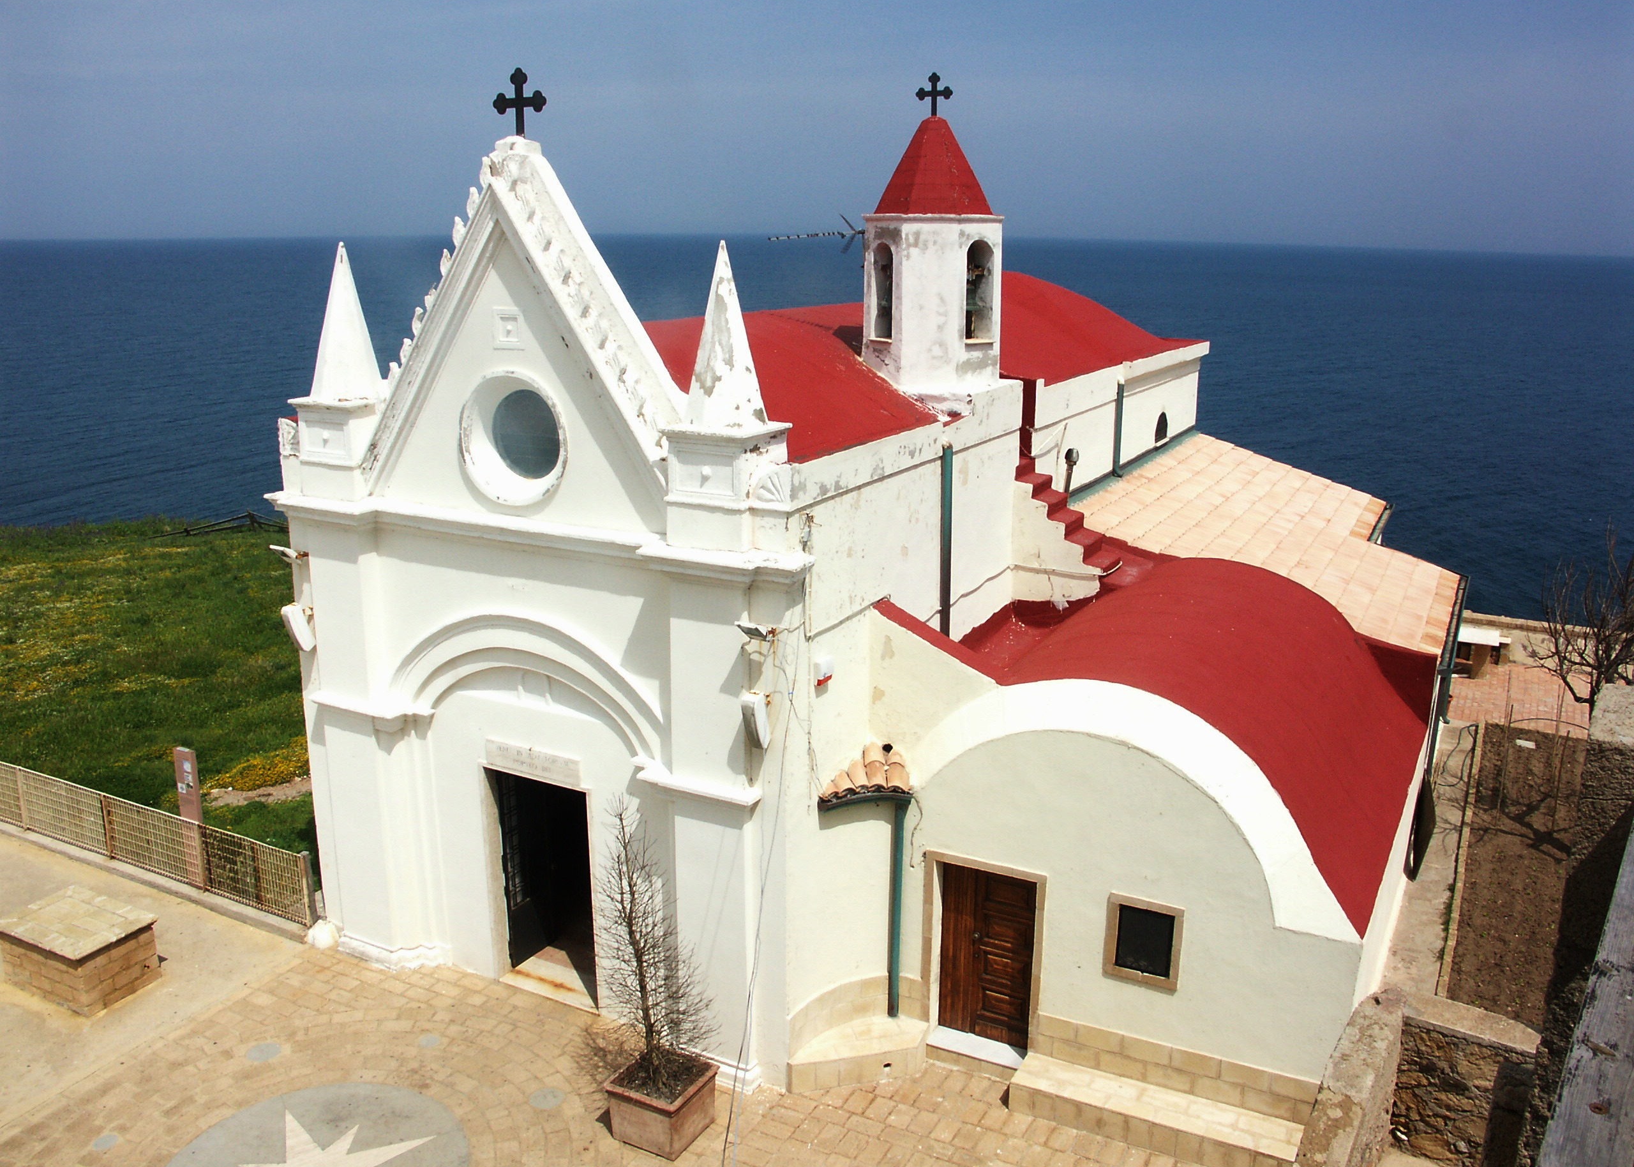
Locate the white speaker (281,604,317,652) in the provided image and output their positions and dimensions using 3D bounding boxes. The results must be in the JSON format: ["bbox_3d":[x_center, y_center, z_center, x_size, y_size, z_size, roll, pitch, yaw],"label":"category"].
[{"bbox_3d":[-6.006,0.522,15.355,0.159,0.537,0.164,11,34,34],"label":"white speaker"}]

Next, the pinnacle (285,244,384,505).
[{"bbox_3d":[-5.329,-2.438,15.118,0.942,2.834,0.986,8,16,24],"label":"pinnacle"}]

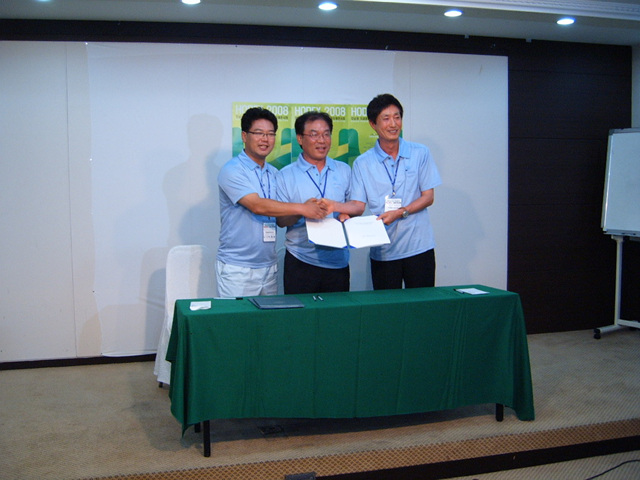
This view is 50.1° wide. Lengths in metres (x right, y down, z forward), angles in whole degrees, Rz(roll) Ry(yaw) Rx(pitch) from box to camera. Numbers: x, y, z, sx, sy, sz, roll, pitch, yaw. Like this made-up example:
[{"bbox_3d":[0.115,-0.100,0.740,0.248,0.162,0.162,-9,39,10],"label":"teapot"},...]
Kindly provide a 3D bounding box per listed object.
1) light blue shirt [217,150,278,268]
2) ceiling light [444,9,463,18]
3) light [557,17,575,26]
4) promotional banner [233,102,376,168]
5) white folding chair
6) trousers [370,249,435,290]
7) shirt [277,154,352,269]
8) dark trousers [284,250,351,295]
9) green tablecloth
[{"bbox_3d":[-0.417,-0.173,3.878,0.430,0.680,0.290,-4,5,-35],"label":"light blue shirt"},{"bbox_3d":[0.947,-1.606,4.851,0.130,0.045,0.130,-1,4,0],"label":"ceiling light"},{"bbox_3d":[1.820,-1.622,5.072,0.130,0.045,0.130,-2,4,-13],"label":"light"},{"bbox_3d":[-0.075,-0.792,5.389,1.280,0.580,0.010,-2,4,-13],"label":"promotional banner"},{"bbox_3d":[-0.837,0.503,4.579,0.430,0.940,0.500,-3,5,-30],"label":"white folding chair"},{"bbox_3d":[0.505,0.488,4.179,0.390,0.980,0.280,0,4,4],"label":"trousers"},{"bbox_3d":[-0.030,-0.169,4.054,0.480,0.680,0.300,-1,4,-10],"label":"shirt"},{"bbox_3d":[-0.011,0.511,4.088,0.390,0.960,0.280,-1,4,-8],"label":"dark trousers"},{"bbox_3d":[0.159,0.624,3.652,1.880,0.640,0.530,-2,4,-12],"label":"green tablecloth"}]

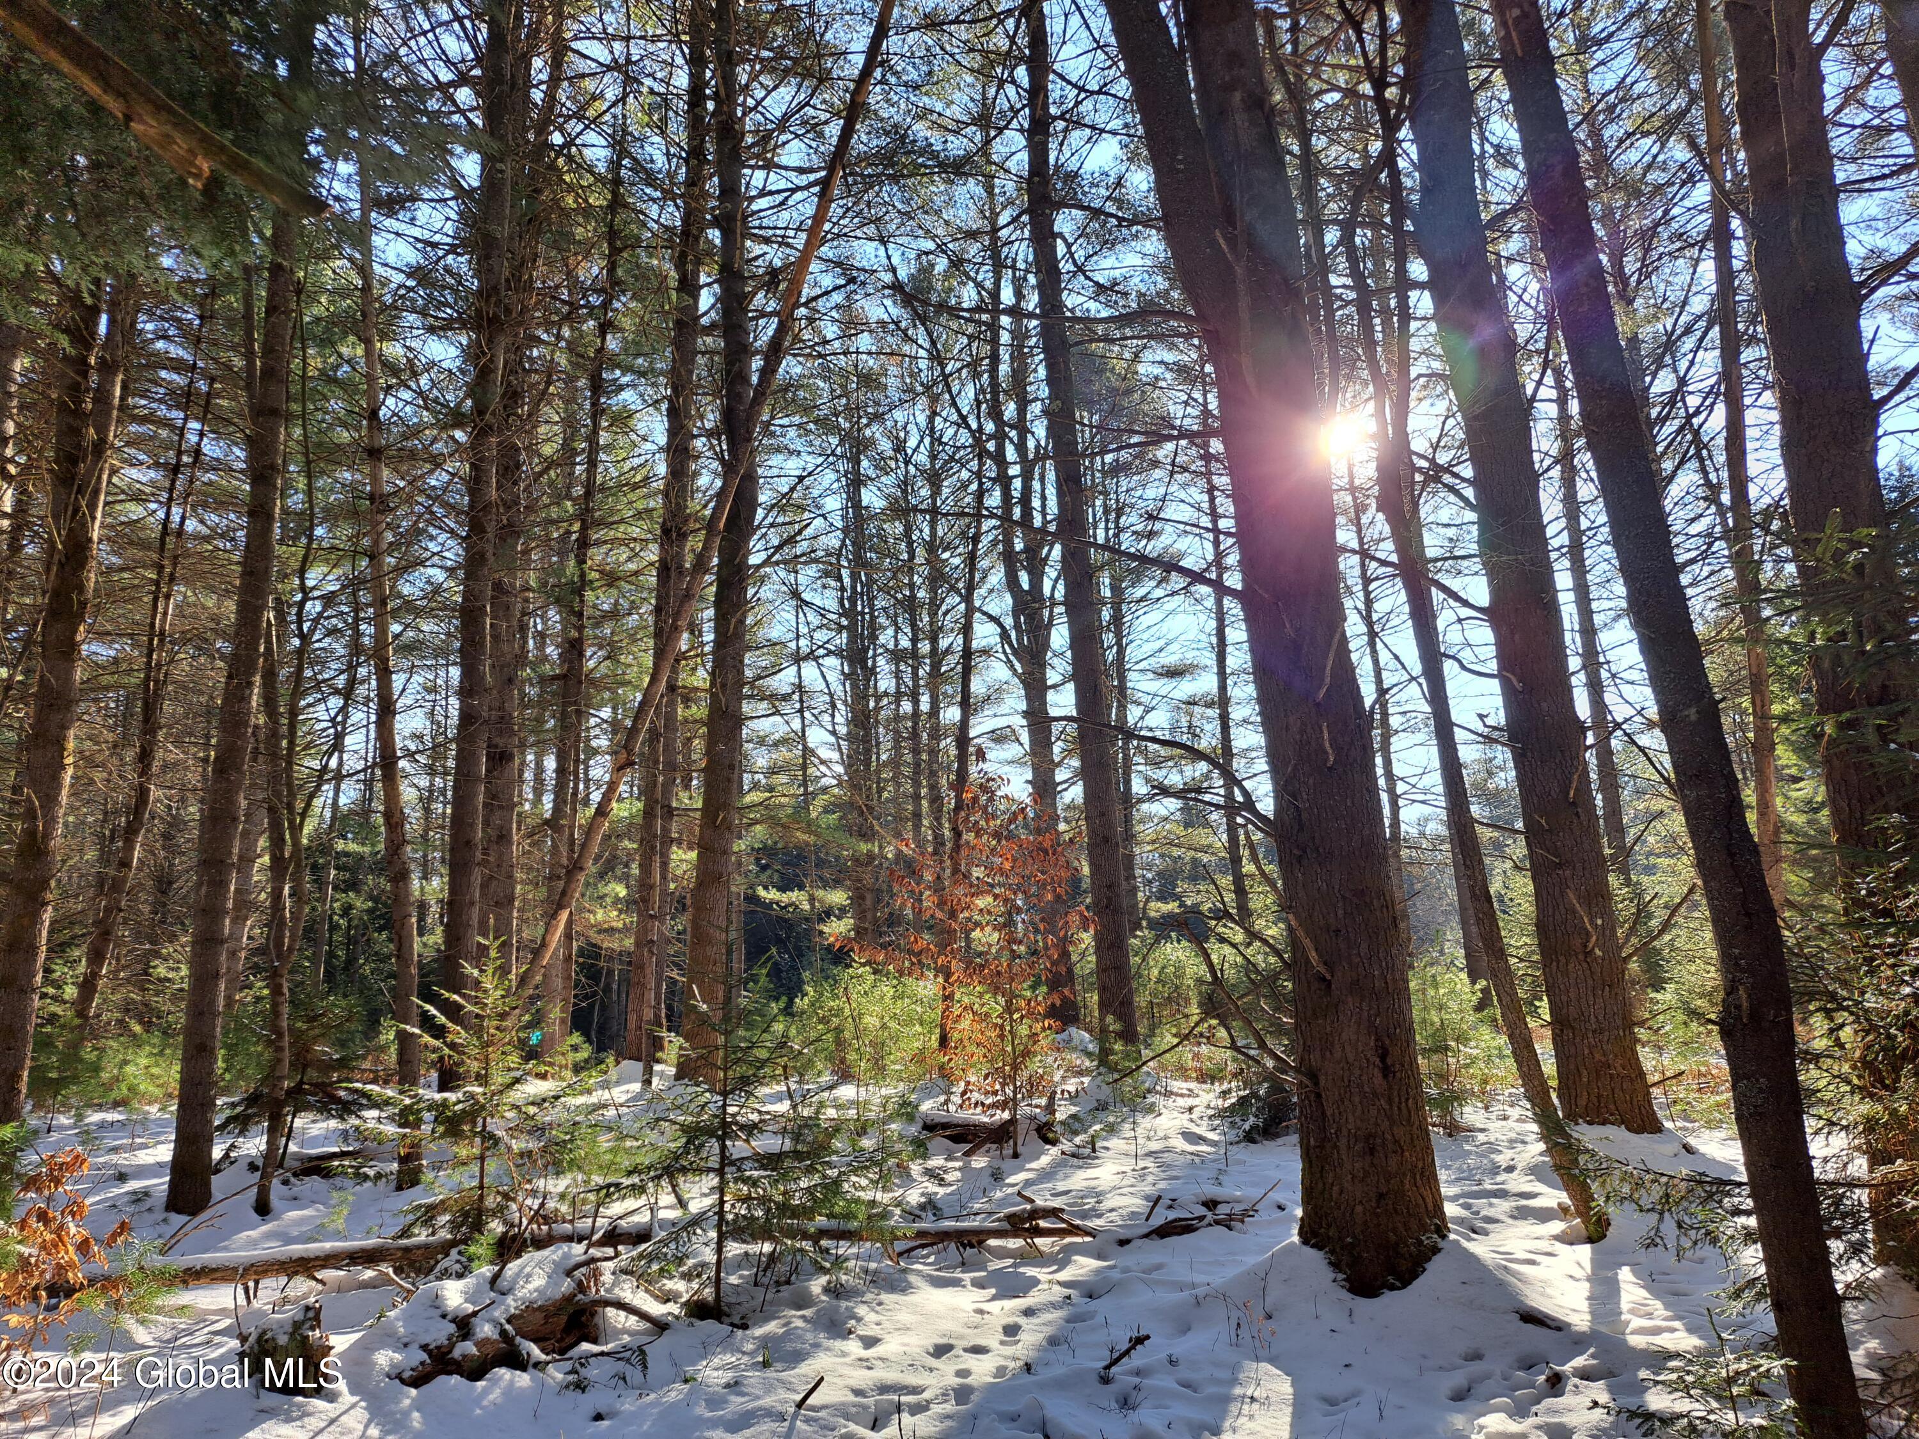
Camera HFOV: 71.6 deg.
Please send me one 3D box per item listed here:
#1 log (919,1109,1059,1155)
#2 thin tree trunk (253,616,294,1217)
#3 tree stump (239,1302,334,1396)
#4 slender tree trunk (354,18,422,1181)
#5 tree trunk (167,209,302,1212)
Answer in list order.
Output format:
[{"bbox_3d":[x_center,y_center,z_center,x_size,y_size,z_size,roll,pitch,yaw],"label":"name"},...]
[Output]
[{"bbox_3d":[0.246,3.294,10.650,1.148,0.330,0.450,-7,-12,28],"label":"log"},{"bbox_3d":[-4.217,1.131,8.166,0.170,3.657,0.150,-5,-11,-1],"label":"thin tree trunk"},{"bbox_3d":[-2.434,2.277,4.817,0.310,0.330,0.300,-1,-11,0],"label":"tree stump"},{"bbox_3d":[-4.206,-1.244,9.709,0.240,8.882,0.240,-7,-11,-1],"label":"slender tree trunk"},{"bbox_3d":[-4.637,-0.318,8.587,0.280,6.646,0.280,-1,-11,0],"label":"tree trunk"}]

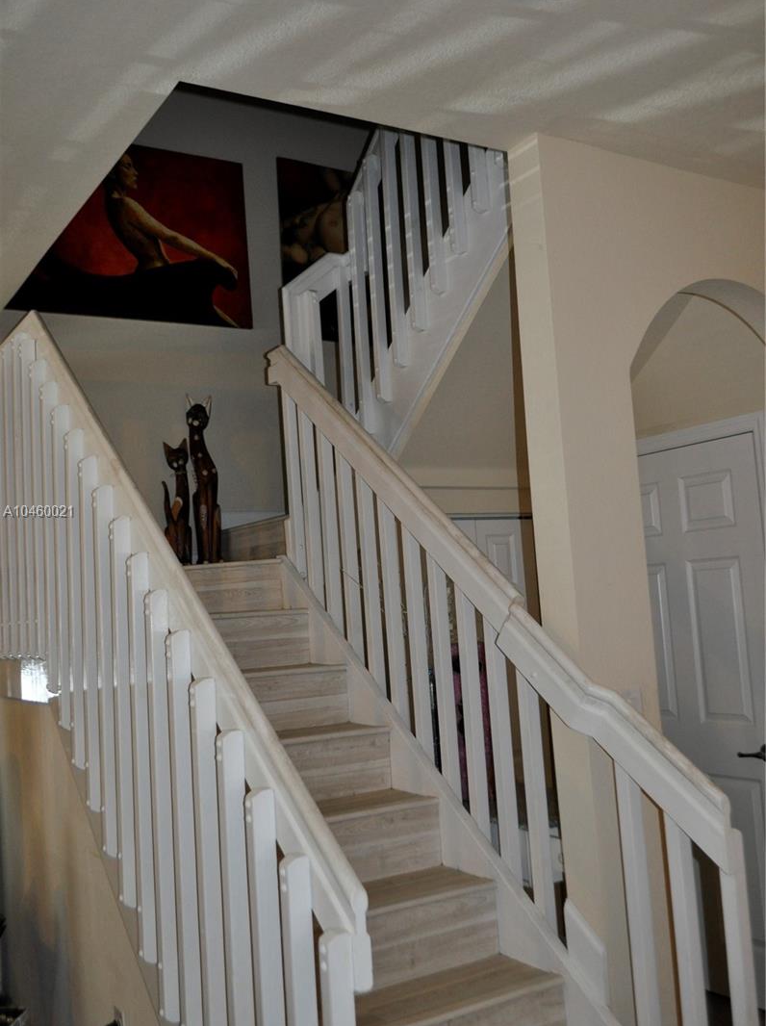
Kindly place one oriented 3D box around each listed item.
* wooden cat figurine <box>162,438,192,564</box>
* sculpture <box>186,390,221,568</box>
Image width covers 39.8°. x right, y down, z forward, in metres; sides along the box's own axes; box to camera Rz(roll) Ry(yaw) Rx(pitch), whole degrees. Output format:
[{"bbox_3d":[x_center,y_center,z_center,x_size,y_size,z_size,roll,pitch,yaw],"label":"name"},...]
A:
[{"bbox_3d":[-0.900,-0.026,4.639,0.110,0.601,0.125,-1,-6,-32],"label":"wooden cat figurine"},{"bbox_3d":[-0.795,-0.130,4.717,0.120,0.806,0.135,-5,-5,8],"label":"sculpture"}]

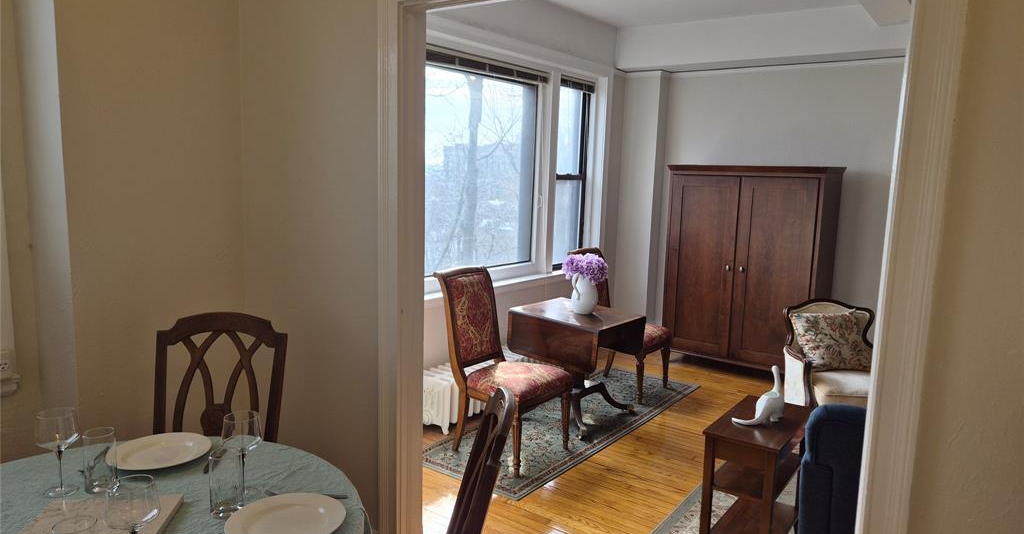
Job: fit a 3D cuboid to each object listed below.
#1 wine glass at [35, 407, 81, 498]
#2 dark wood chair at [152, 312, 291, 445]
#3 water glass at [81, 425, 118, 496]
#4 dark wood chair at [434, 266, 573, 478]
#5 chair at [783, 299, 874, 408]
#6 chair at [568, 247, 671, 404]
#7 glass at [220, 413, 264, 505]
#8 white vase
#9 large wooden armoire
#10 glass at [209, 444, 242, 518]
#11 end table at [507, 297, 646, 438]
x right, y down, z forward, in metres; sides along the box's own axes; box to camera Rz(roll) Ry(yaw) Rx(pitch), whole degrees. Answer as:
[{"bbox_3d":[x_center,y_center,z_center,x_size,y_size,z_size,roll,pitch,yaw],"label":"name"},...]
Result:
[{"bbox_3d":[-1.127,0.462,1.692,0.094,0.206,0.094,7,10,35],"label":"wine glass"},{"bbox_3d":[-1.088,0.719,2.375,0.500,1.020,0.560,1,8,-3],"label":"dark wood chair"},{"bbox_3d":[-1.043,0.490,1.720,0.071,0.148,0.071,7,10,35],"label":"water glass"},{"bbox_3d":[-0.062,0.544,3.854,0.660,1.010,0.515,8,10,37],"label":"dark wood chair"},{"bbox_3d":[1.860,0.678,3.770,0.640,0.870,0.680,3,8,7],"label":"chair"},{"bbox_3d":[0.800,0.400,5.045,0.660,1.010,0.515,7,10,35],"label":"chair"},{"bbox_3d":[-0.681,0.471,1.712,0.096,0.206,0.096,7,10,35],"label":"glass"},{"bbox_3d":[0.479,0.178,4.416,0.170,0.233,0.190,7,10,36],"label":"white vase"},{"bbox_3d":[1.958,0.015,5.667,1.214,1.661,0.640,7,10,35],"label":"large wooden armoire"},{"bbox_3d":[-0.678,0.514,1.615,0.074,0.148,0.074,7,10,35],"label":"glass"},{"bbox_3d":[0.416,0.638,4.436,0.730,0.687,0.620,9,11,42],"label":"end table"}]

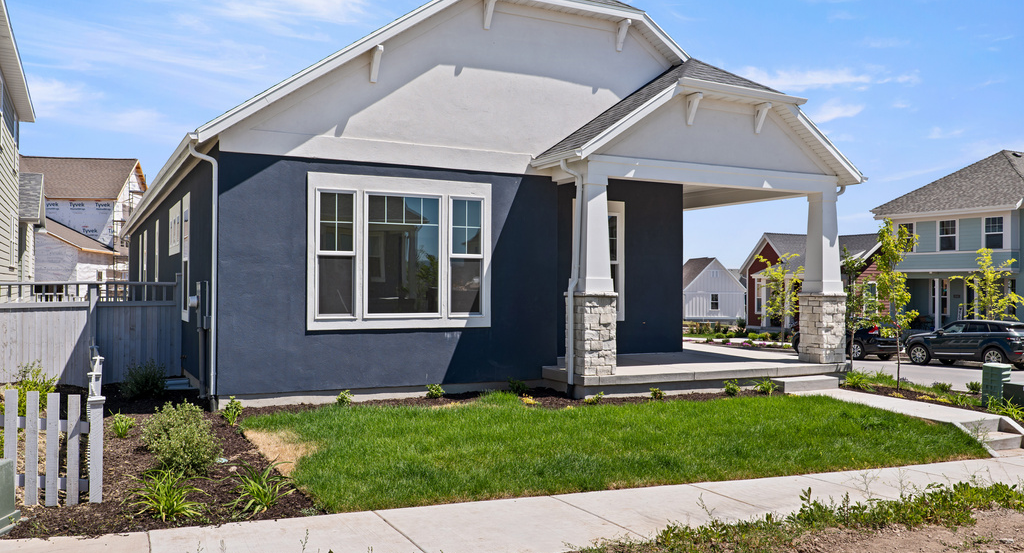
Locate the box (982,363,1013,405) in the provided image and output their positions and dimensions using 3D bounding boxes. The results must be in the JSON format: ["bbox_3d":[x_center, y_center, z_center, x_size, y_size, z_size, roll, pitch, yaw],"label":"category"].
[{"bbox_3d":[7.014,1.570,12.350,0.280,0.620,0.360,1,-1,-27],"label":"box"}]

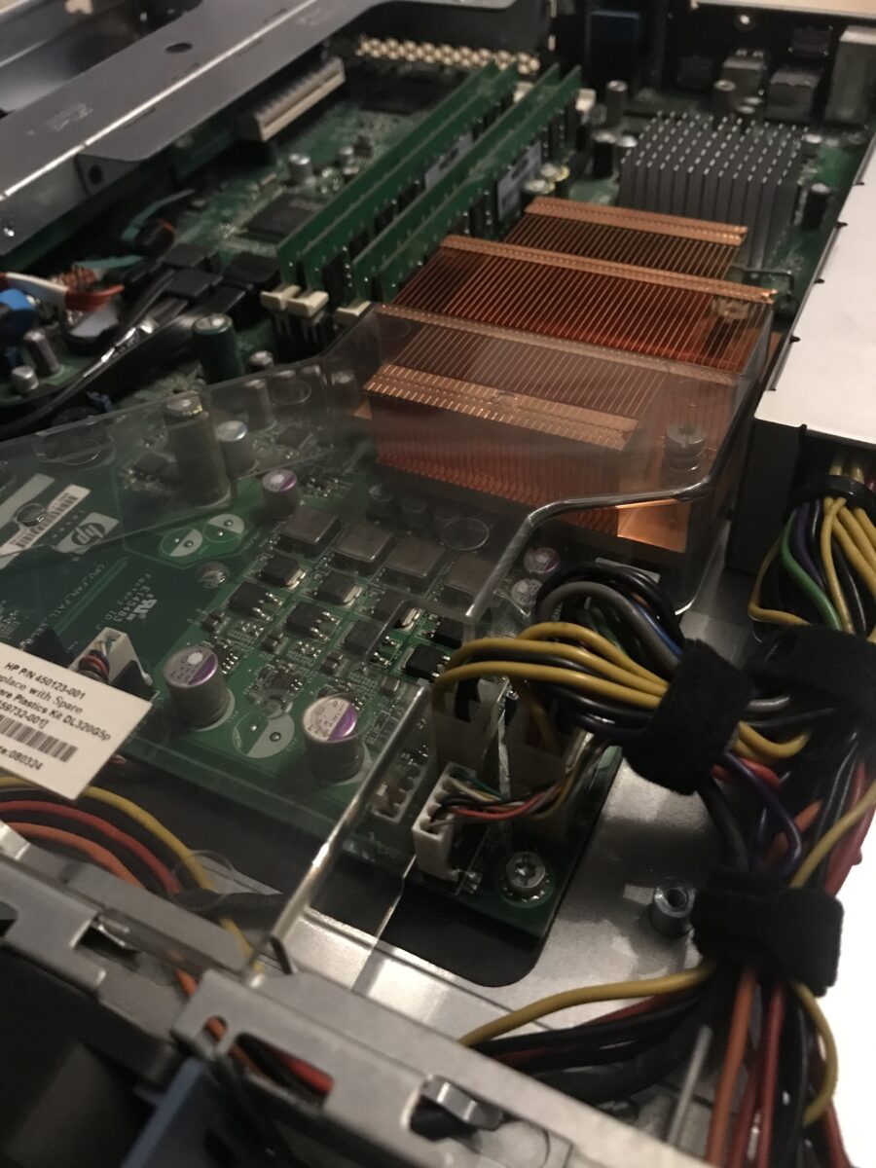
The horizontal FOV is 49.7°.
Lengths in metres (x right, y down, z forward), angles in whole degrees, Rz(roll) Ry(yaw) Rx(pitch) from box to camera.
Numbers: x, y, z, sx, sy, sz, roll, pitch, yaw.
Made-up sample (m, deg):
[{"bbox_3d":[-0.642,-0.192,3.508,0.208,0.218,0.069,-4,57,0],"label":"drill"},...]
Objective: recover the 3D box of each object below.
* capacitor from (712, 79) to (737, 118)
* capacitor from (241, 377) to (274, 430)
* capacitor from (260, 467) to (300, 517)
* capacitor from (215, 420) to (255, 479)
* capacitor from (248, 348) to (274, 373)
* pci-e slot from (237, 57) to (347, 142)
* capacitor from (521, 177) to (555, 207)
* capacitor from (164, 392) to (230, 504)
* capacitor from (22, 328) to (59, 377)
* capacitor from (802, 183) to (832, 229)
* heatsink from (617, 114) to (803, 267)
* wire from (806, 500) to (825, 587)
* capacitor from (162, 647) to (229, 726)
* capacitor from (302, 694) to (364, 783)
[{"bbox_3d":[0.102,-0.172,0.338,0.008,0.012,0.008,17,52,21],"label":"capacitor"},{"bbox_3d":[-0.046,-0.046,0.243,0.006,0.012,0.006,-3,48,3],"label":"capacitor"},{"bbox_3d":[-0.037,-0.021,0.222,0.008,0.008,0.008,-3,48,3],"label":"capacitor"},{"bbox_3d":[-0.050,-0.033,0.232,0.008,0.011,0.008,-3,48,3],"label":"capacitor"},{"bbox_3d":[-0.045,-0.054,0.245,0.006,0.011,0.006,17,52,21],"label":"capacitor"},{"bbox_3d":[-0.054,-0.178,0.345,0.011,0.009,0.056,18,52,21],"label":"pci-e slot"},{"bbox_3d":[0.032,-0.121,0.299,0.009,0.011,0.009,17,52,21],"label":"capacitor"},{"bbox_3d":[-0.056,-0.031,0.221,0.010,0.025,0.010,-3,48,3],"label":"capacitor"},{"bbox_3d":[-0.112,-0.065,0.268,0.006,0.012,0.006,18,52,21],"label":"capacitor"},{"bbox_3d":[0.113,-0.113,0.282,0.006,0.011,0.006,17,52,21],"label":"capacitor"},{"bbox_3d":[0.079,-0.114,0.274,0.044,0.026,0.037,18,52,21],"label":"heatsink"},{"bbox_3d":[0.070,-0.007,0.174,0.003,0.003,0.017,-5,80,41],"label":"wire"},{"bbox_3d":[-0.045,0.019,0.176,0.010,0.013,0.010,-3,47,3],"label":"capacitor"},{"bbox_3d":[-0.018,0.027,0.166,0.010,0.013,0.010,-3,47,3],"label":"capacitor"}]

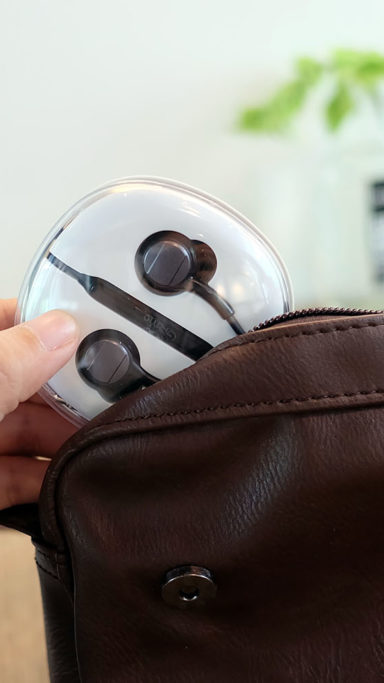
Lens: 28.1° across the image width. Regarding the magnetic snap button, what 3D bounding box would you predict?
[{"bbox_3d":[-0.001,0.062,0.194,0.014,0.014,0.004,-2,37,-2],"label":"magnetic snap button"}]

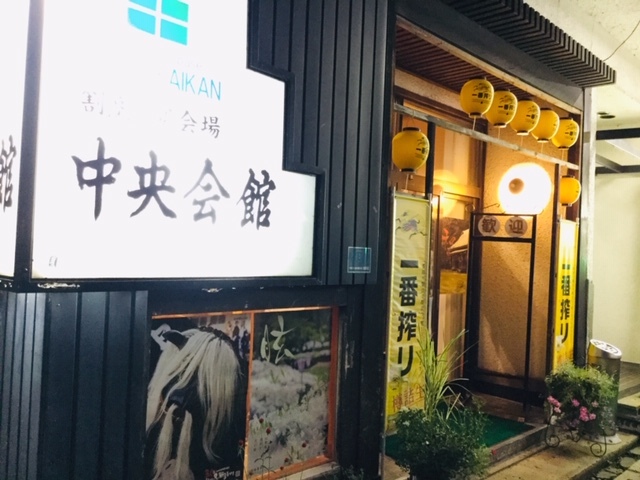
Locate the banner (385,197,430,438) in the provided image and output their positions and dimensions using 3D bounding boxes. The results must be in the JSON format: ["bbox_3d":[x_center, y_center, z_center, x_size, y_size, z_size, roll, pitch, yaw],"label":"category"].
[{"bbox_3d":[0.700,0.574,4.535,0.460,1.800,0.040,4,-2,-44],"label":"banner"}]

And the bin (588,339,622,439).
[{"bbox_3d":[2.433,1.290,4.927,0.275,0.810,0.275,4,-2,-44],"label":"bin"}]

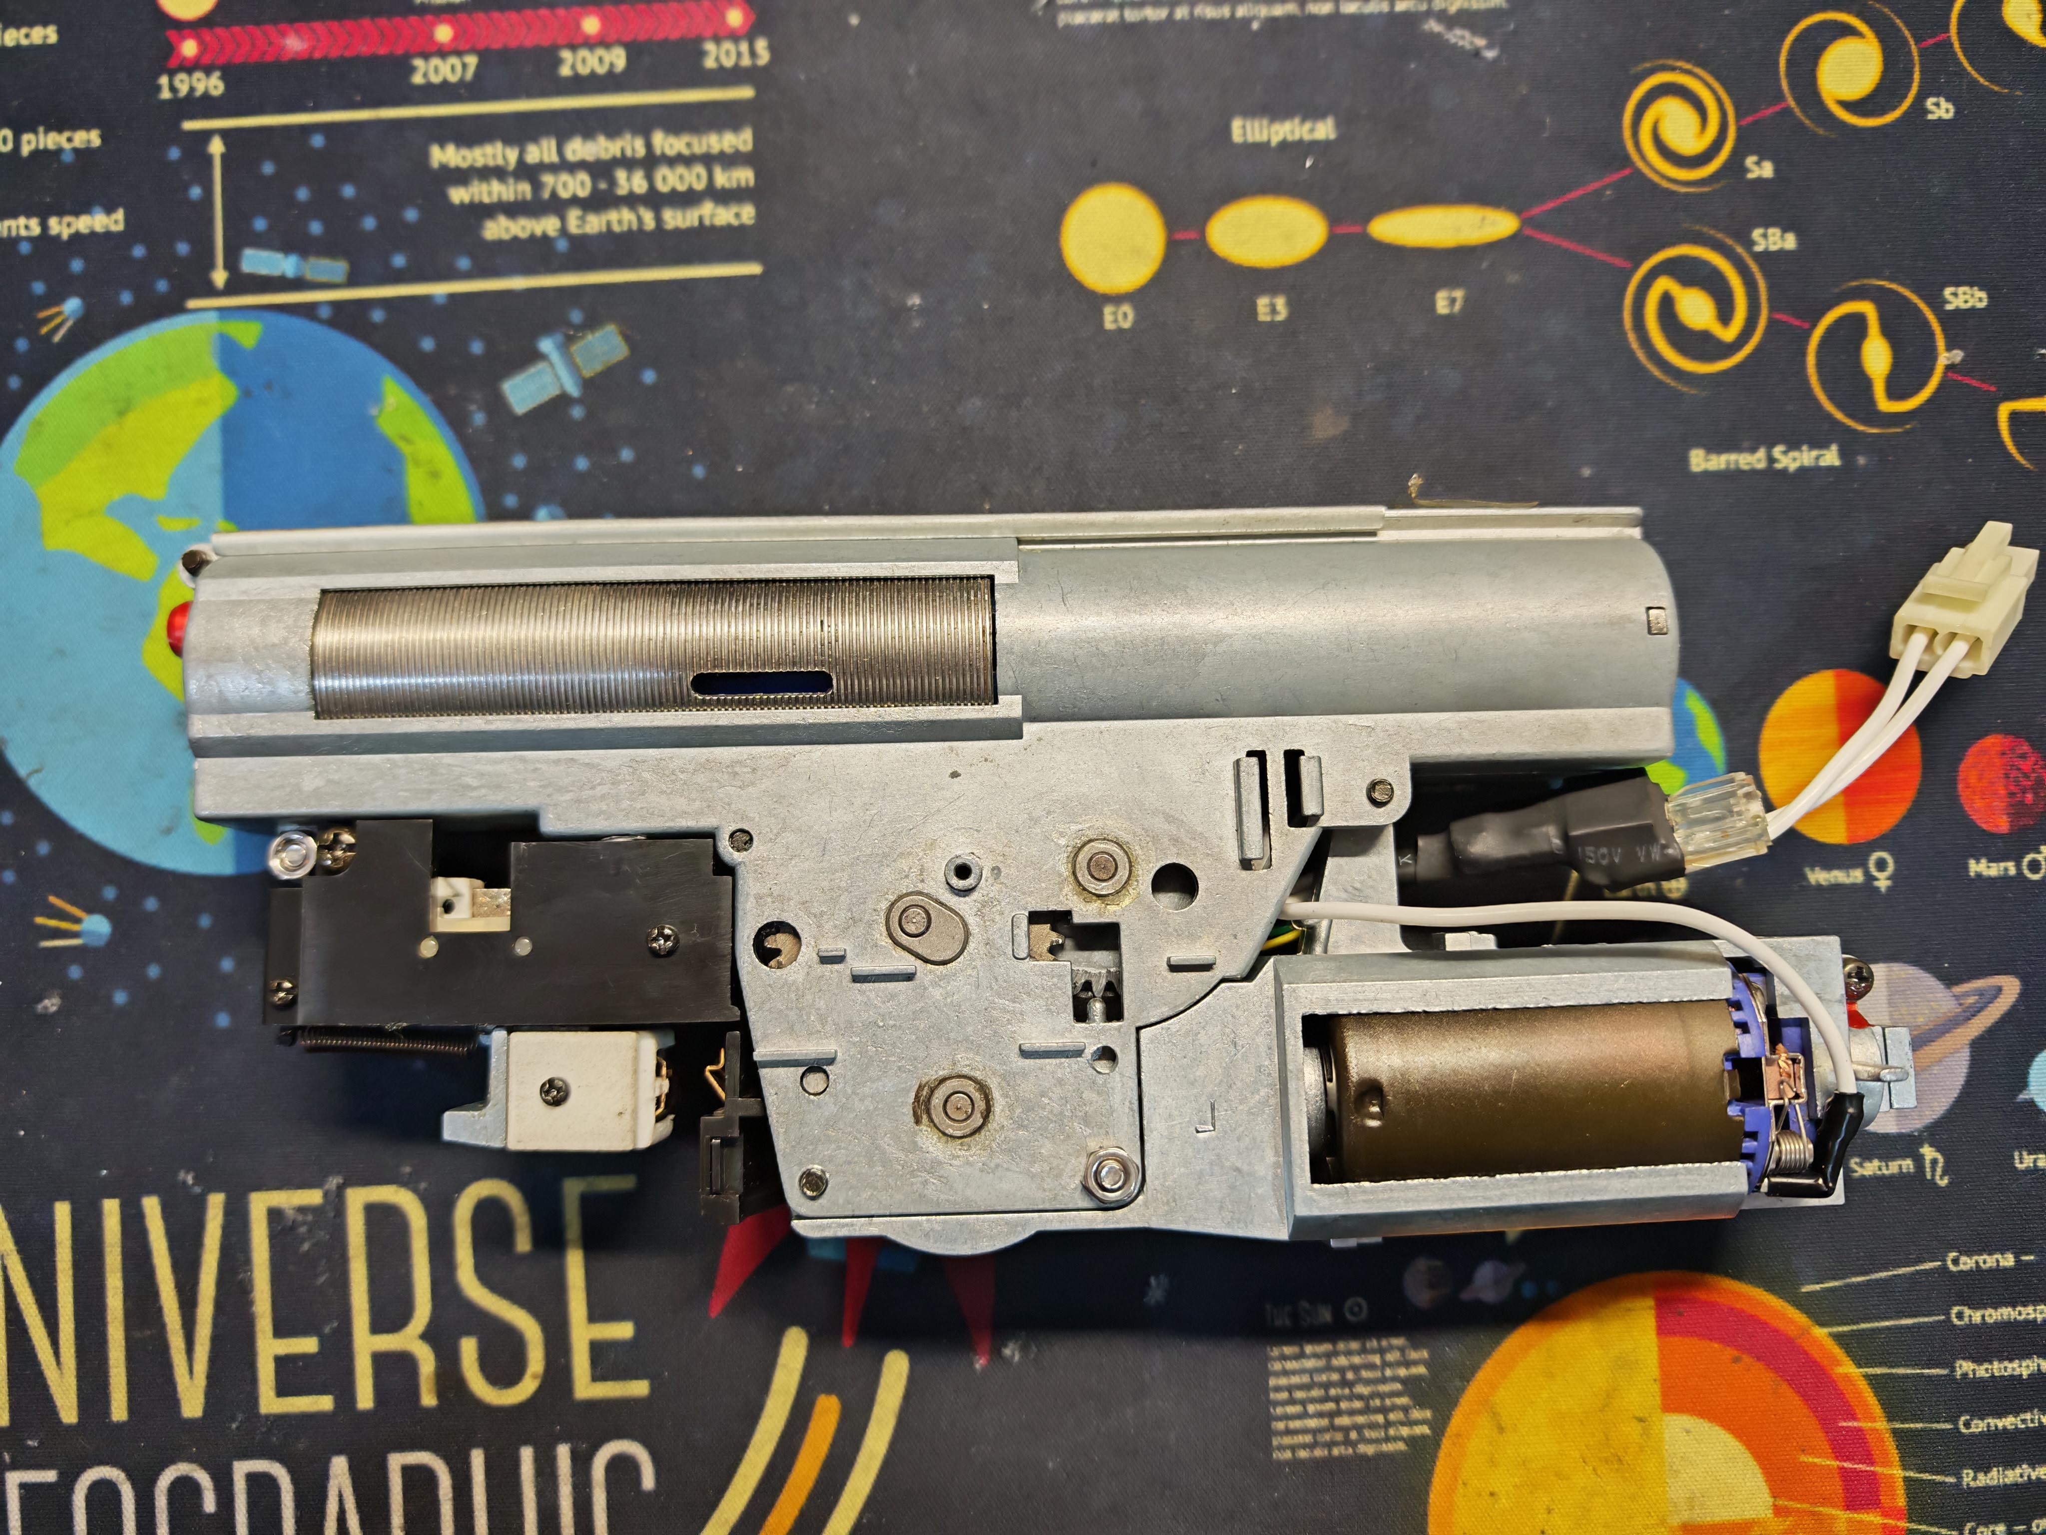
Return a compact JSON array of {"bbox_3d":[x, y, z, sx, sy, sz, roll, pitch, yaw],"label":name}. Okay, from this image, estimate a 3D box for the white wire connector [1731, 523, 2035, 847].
[{"bbox_3d":[0.101,-0.008,0.164,0.013,0.015,0.048,41,89,1],"label":"white wire connector"}]

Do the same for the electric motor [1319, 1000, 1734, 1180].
[{"bbox_3d":[0.052,0.035,0.156,0.044,0.025,0.025,-2,83,-1],"label":"electric motor"}]

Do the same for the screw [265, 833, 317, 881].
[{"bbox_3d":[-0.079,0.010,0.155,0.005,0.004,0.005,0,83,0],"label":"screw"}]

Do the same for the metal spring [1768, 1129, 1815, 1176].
[{"bbox_3d":[0.081,0.040,0.149,0.004,0.004,0.004,-2,83,-1],"label":"metal spring"}]

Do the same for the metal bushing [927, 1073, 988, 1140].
[{"bbox_3d":[-0.007,0.034,0.144,0.006,0.002,0.006,0,83,0],"label":"metal bushing"}]

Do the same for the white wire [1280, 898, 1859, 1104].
[{"bbox_3d":[0.057,0.021,0.146,0.062,0.007,0.018,9,89,1],"label":"white wire"}]

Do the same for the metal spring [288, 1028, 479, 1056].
[{"bbox_3d":[-0.070,0.030,0.156,0.021,0.003,0.003,2,89,0],"label":"metal spring"}]

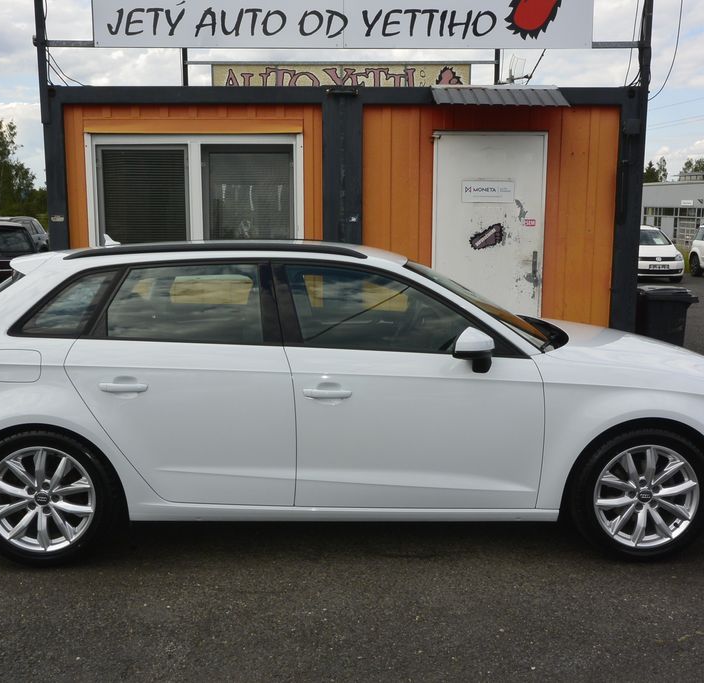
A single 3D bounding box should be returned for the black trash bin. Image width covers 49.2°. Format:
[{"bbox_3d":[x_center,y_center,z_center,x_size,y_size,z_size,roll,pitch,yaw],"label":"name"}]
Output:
[{"bbox_3d":[2.736,0.005,6.934,0.550,0.950,0.490,1,8,8],"label":"black trash bin"}]

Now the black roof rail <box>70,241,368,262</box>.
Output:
[{"bbox_3d":[-0.613,-0.405,3.470,1.366,0.073,0.060,0,9,-1],"label":"black roof rail"}]

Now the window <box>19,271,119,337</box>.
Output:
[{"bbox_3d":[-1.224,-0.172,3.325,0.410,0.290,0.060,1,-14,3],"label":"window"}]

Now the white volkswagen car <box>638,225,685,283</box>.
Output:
[{"bbox_3d":[8.140,-2.551,22.265,1.780,1.540,4.400,0,8,3],"label":"white volkswagen car"}]

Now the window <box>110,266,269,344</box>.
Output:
[{"bbox_3d":[-0.712,-0.165,3.328,0.680,0.370,0.060,0,-14,-2],"label":"window"}]

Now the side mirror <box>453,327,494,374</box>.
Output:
[{"bbox_3d":[0.521,0.037,3.244,0.180,0.205,0.220,0,8,-2],"label":"side mirror"}]

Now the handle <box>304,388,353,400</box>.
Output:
[{"bbox_3d":[-0.104,0.222,3.273,0.215,0.043,0.048,0,8,-2],"label":"handle"}]

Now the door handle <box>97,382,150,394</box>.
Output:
[{"bbox_3d":[-0.962,0.196,3.242,0.212,0.043,0.048,0,8,-2],"label":"door handle"}]

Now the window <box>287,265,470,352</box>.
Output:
[{"bbox_3d":[0.122,-0.147,3.357,0.820,0.410,0.060,0,-14,-2],"label":"window"}]

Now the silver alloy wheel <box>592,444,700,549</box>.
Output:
[{"bbox_3d":[1.295,0.673,3.461,0.470,0.470,0.180,0,8,-2],"label":"silver alloy wheel"}]

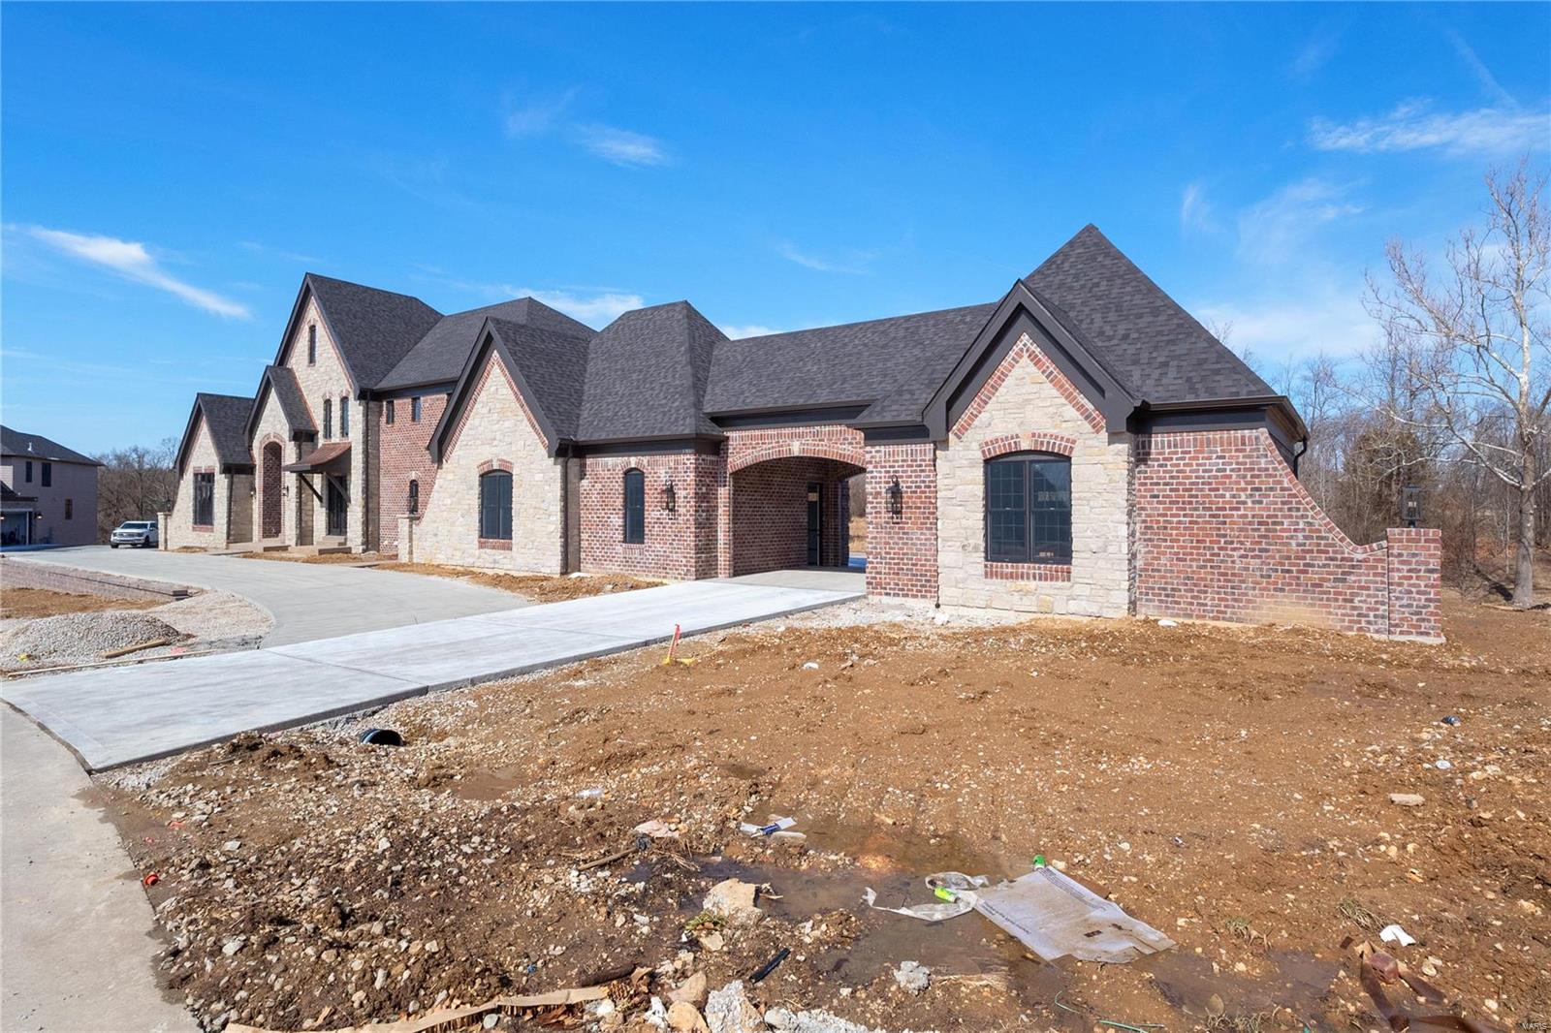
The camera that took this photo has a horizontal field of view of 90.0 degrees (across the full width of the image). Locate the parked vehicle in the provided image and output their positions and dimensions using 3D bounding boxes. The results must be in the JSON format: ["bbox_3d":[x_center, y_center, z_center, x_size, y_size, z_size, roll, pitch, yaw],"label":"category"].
[{"bbox_3d":[-45.800,1.270,56.200,2.030,1.930,5.800,0,0,-24],"label":"parked vehicle"}]

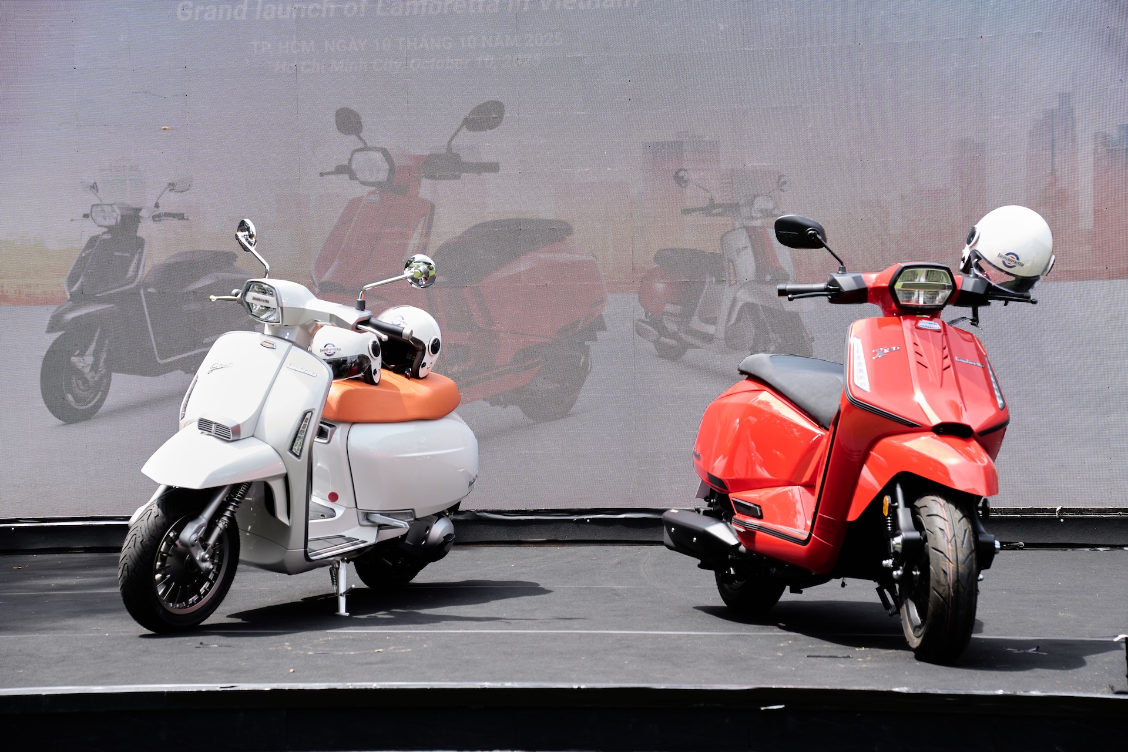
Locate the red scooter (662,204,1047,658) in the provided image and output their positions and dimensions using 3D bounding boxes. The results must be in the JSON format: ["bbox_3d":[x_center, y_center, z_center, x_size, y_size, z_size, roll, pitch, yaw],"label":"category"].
[{"bbox_3d":[0.916,0.153,7.879,0.830,1.290,1.906,-1,1,-18],"label":"red scooter"}]

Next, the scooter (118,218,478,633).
[{"bbox_3d":[-0.872,0.157,8.815,0.800,1.310,1.877,0,1,28],"label":"scooter"}]

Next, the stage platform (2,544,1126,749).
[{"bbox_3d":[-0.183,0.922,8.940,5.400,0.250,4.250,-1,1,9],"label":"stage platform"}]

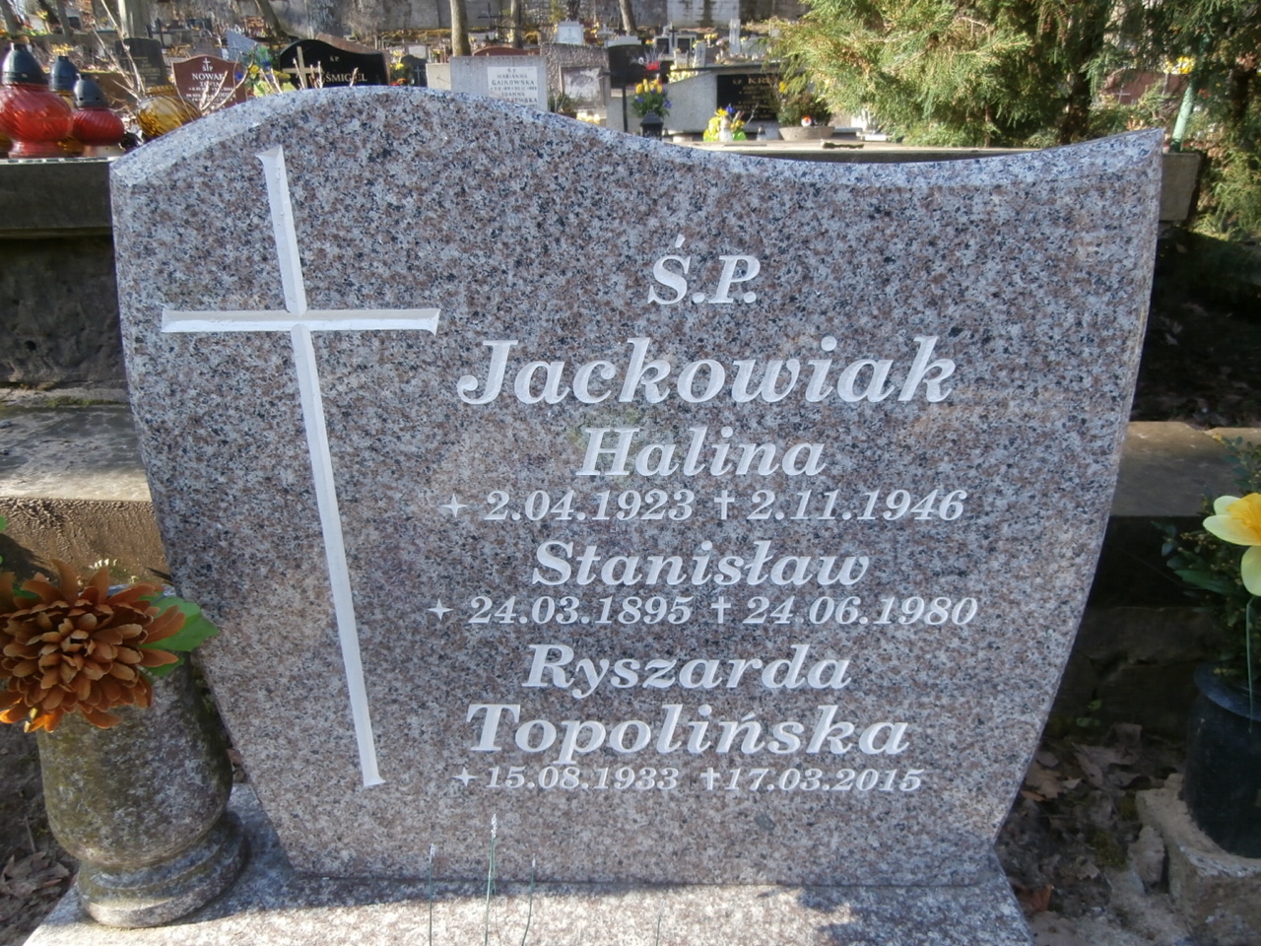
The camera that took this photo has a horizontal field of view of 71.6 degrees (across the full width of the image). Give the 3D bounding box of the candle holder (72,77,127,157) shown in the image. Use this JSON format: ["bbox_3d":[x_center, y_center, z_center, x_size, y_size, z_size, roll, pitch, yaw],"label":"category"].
[{"bbox_3d":[-1.100,-0.736,1.806,0.110,0.153,0.110,0,22,0],"label":"candle holder"}]

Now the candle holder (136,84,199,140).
[{"bbox_3d":[-1.099,-0.853,2.082,0.152,0.139,0.152,0,22,0],"label":"candle holder"}]

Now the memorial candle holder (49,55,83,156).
[{"bbox_3d":[-1.213,-0.793,1.891,0.119,0.198,0.119,0,22,0],"label":"memorial candle holder"}]

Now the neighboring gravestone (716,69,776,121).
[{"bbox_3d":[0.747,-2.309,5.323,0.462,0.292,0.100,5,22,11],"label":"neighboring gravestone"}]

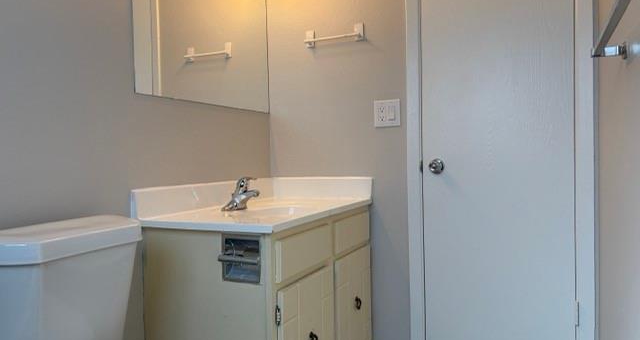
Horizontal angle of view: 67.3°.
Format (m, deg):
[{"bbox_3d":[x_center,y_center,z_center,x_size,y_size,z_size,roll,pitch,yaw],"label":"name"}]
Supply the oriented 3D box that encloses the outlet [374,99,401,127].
[{"bbox_3d":[0.307,-0.258,2.196,0.120,0.122,0.010,0,2,25],"label":"outlet"}]

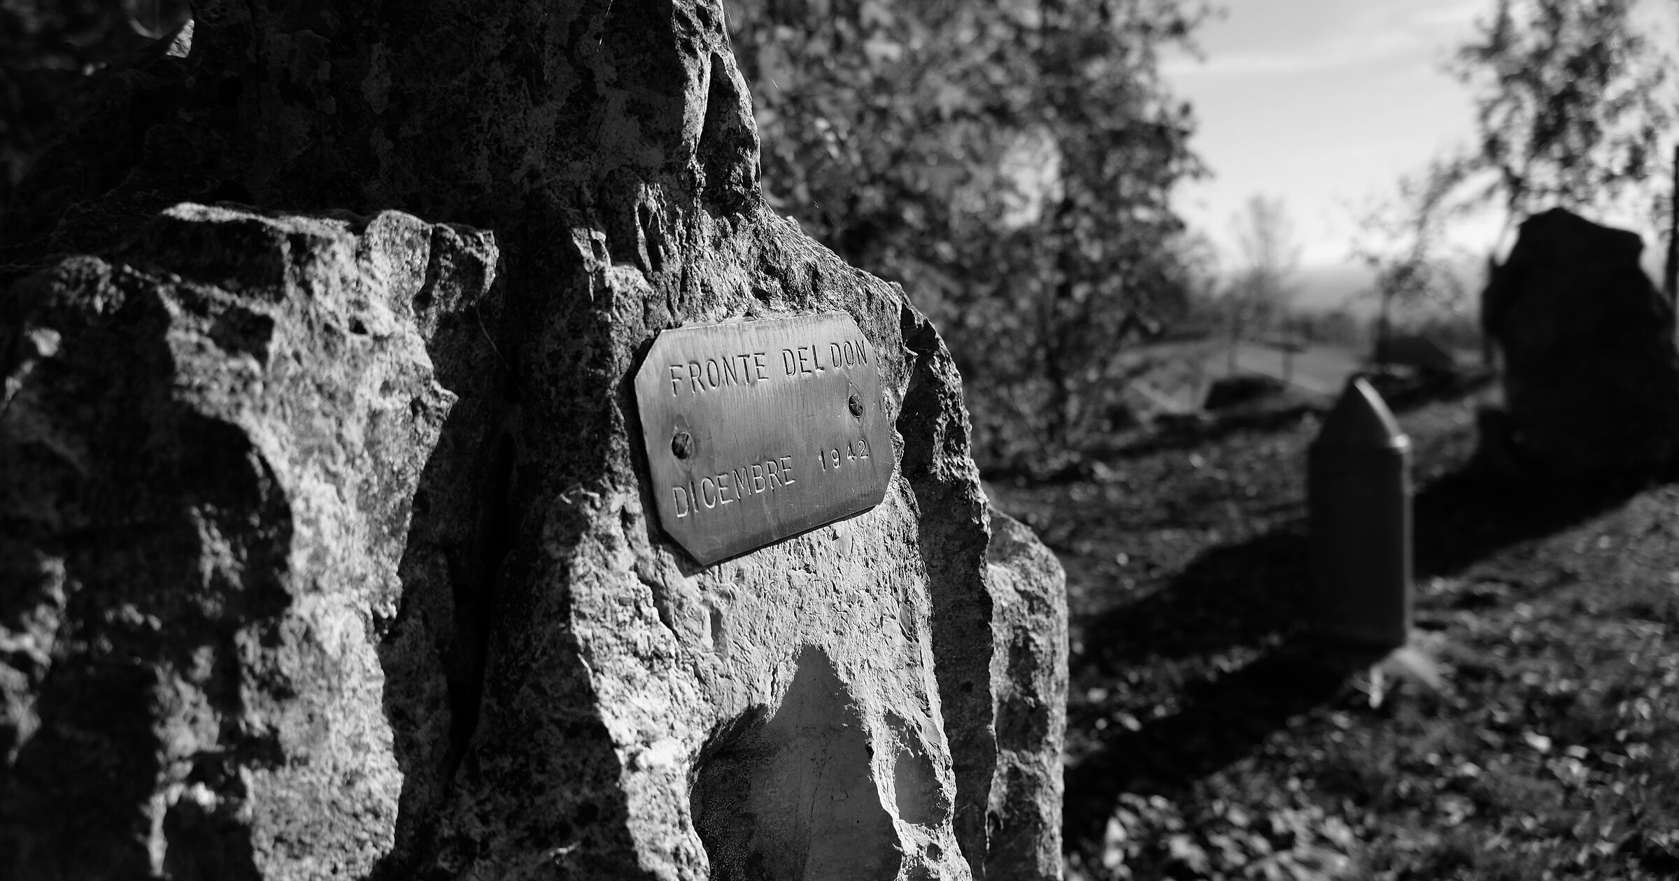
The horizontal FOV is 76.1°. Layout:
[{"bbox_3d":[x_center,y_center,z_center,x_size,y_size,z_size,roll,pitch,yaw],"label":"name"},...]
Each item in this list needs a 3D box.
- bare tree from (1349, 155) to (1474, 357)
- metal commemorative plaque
[{"bbox_3d":[7.977,-2.530,15.000,1.540,2.860,1.463,3,10,28],"label":"bare tree"},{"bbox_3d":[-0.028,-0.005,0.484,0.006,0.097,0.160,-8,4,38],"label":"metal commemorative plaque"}]

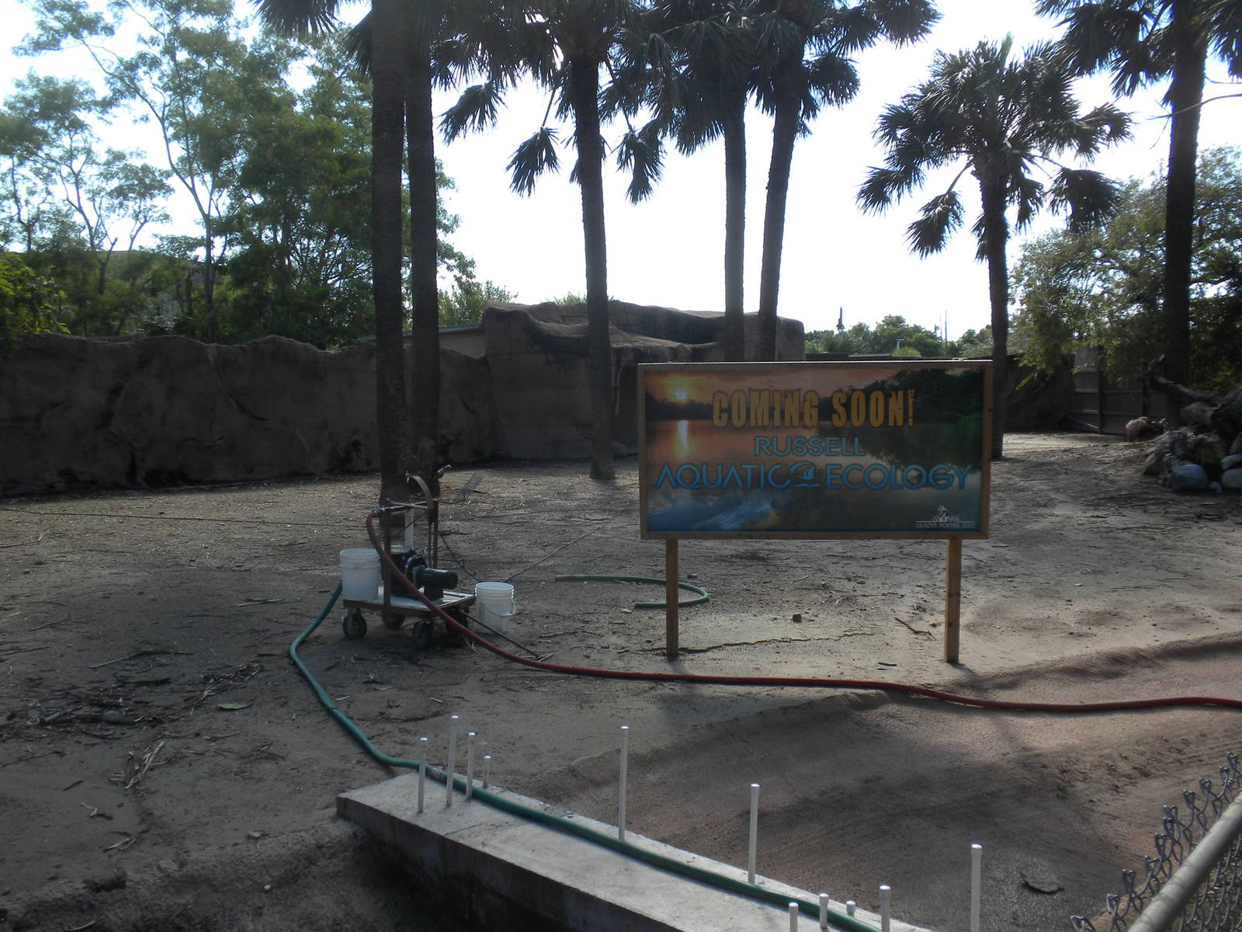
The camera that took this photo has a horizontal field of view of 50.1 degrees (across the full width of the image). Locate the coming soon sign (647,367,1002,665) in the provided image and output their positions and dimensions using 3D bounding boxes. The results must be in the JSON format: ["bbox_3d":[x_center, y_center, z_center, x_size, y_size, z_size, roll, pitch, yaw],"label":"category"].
[{"bbox_3d":[1.379,0.340,9.533,2.484,2.182,0.130,0,6,4],"label":"coming soon sign"}]

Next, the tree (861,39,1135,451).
[{"bbox_3d":[6.935,-3.978,24.678,4.800,7.750,4.500,1,6,16],"label":"tree"}]

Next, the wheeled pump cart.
[{"bbox_3d":[-1.657,0.722,10.381,0.850,1.200,0.616,2,6,26],"label":"wheeled pump cart"}]

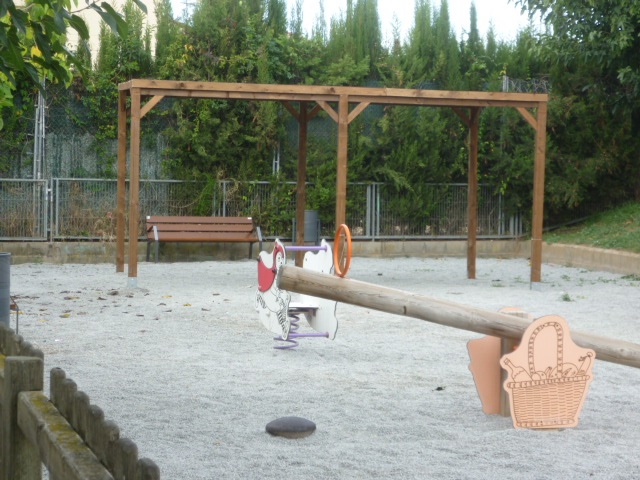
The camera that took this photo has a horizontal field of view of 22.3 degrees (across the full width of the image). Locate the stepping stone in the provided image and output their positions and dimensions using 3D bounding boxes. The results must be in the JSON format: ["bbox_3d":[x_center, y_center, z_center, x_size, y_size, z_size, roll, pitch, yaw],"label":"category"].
[{"bbox_3d":[-0.163,1.072,9.300,0.285,0.113,0.285,2,4,0],"label":"stepping stone"}]

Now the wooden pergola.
[{"bbox_3d":[-0.004,-0.785,23.597,5.670,2.804,3.457,1,4,-10],"label":"wooden pergola"}]

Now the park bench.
[{"bbox_3d":[-1.952,-0.003,27.600,1.850,0.770,0.600,0,5,-21],"label":"park bench"}]

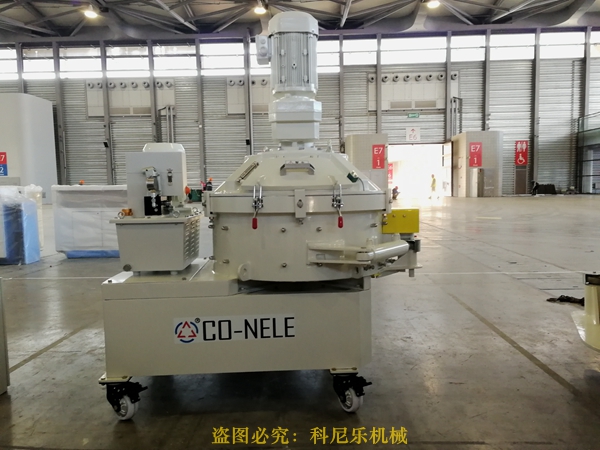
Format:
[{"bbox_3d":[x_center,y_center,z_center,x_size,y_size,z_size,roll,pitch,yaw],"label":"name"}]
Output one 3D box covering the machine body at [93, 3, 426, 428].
[{"bbox_3d":[-0.135,-0.115,2.133,1.339,1.657,0.870,-1,4,-3],"label":"machine body"}]

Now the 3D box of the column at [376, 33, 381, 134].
[{"bbox_3d":[6.374,-8.686,37.494,0.330,13.105,0.420,-1,4,2],"label":"column"}]

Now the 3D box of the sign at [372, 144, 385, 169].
[{"bbox_3d":[5.718,-4.933,34.000,0.886,1.758,0.050,-1,4,2],"label":"sign"}]

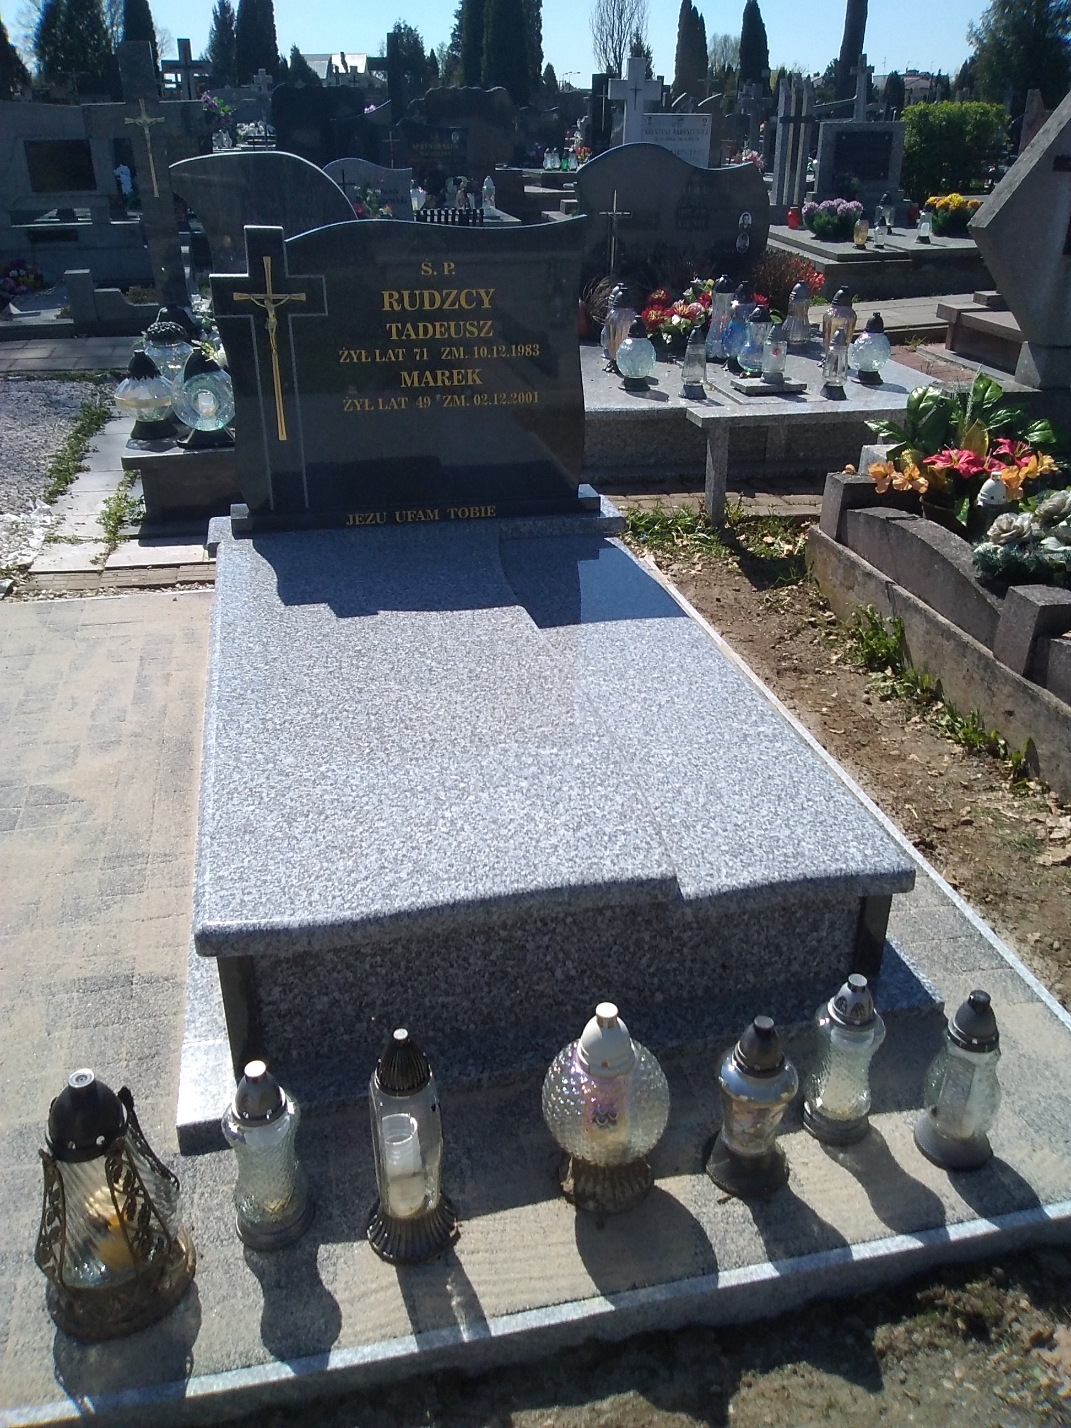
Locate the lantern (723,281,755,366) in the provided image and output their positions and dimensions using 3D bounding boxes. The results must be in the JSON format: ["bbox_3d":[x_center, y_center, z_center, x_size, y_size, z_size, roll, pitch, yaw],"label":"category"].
[{"bbox_3d":[0.938,-1.772,5.261,0.142,0.373,0.142,-6,28,-11],"label":"lantern"}]

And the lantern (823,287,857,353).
[{"bbox_3d":[1.399,-1.781,5.315,0.148,0.340,0.148,-6,28,-11],"label":"lantern"}]

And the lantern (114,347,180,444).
[{"bbox_3d":[-1.474,-1.217,4.387,0.222,0.319,0.217,-5,27,-11],"label":"lantern"}]

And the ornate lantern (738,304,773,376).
[{"bbox_3d":[1.118,-1.897,5.852,0.178,0.322,0.178,-6,28,-11],"label":"ornate lantern"}]

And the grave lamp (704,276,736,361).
[{"bbox_3d":[0.952,-2.024,5.879,0.156,0.413,0.156,-5,27,-11],"label":"grave lamp"}]

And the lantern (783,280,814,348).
[{"bbox_3d":[1.303,-1.994,5.759,0.136,0.300,0.136,-6,28,-11],"label":"lantern"}]

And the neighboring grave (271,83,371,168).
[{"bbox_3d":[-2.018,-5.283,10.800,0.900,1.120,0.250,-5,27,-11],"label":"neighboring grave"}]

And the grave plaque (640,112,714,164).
[{"bbox_3d":[1.415,-5.689,11.584,0.680,0.570,0.100,-4,28,-8],"label":"grave plaque"}]

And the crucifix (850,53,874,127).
[{"bbox_3d":[3.154,-6.055,11.165,0.215,0.600,0.090,-4,28,-8],"label":"crucifix"}]

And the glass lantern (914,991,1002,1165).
[{"bbox_3d":[0.679,0.562,1.806,0.122,0.298,0.122,-6,28,-11],"label":"glass lantern"}]

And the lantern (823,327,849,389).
[{"bbox_3d":[1.262,-1.475,4.824,0.108,0.259,0.108,-6,28,-11],"label":"lantern"}]

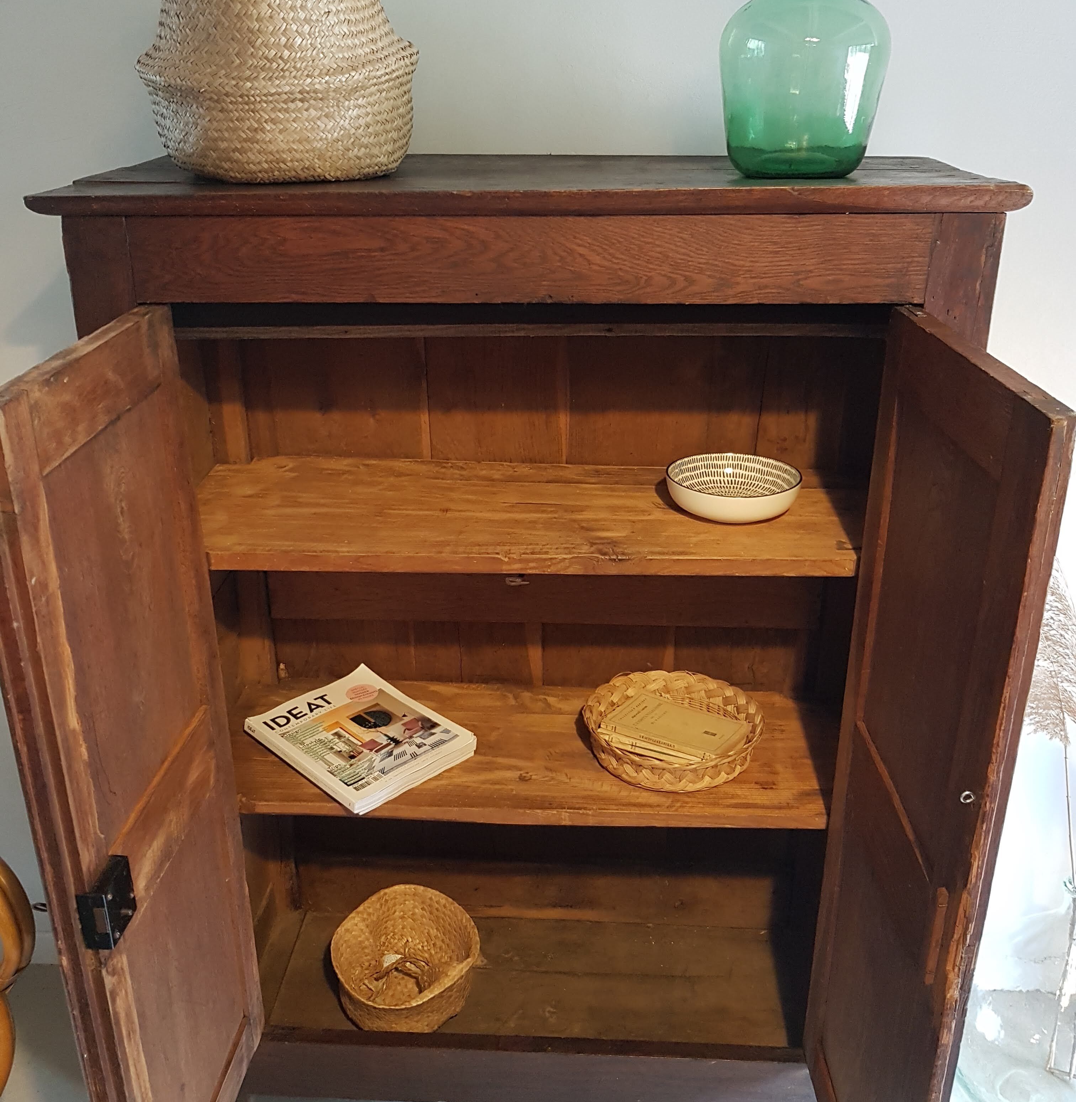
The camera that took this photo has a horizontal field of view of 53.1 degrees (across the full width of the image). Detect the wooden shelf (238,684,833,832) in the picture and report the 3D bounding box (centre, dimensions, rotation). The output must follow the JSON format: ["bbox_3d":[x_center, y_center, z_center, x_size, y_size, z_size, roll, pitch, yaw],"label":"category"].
[{"bbox_3d":[-0.004,0.290,1.600,0.890,0.021,0.333,1,23,3],"label":"wooden shelf"}]

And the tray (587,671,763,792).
[{"bbox_3d":[0.196,0.262,1.567,0.260,0.054,0.263,1,23,3],"label":"tray"}]

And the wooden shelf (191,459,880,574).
[{"bbox_3d":[-0.007,-0.050,1.451,0.890,0.024,0.342,1,23,3],"label":"wooden shelf"}]

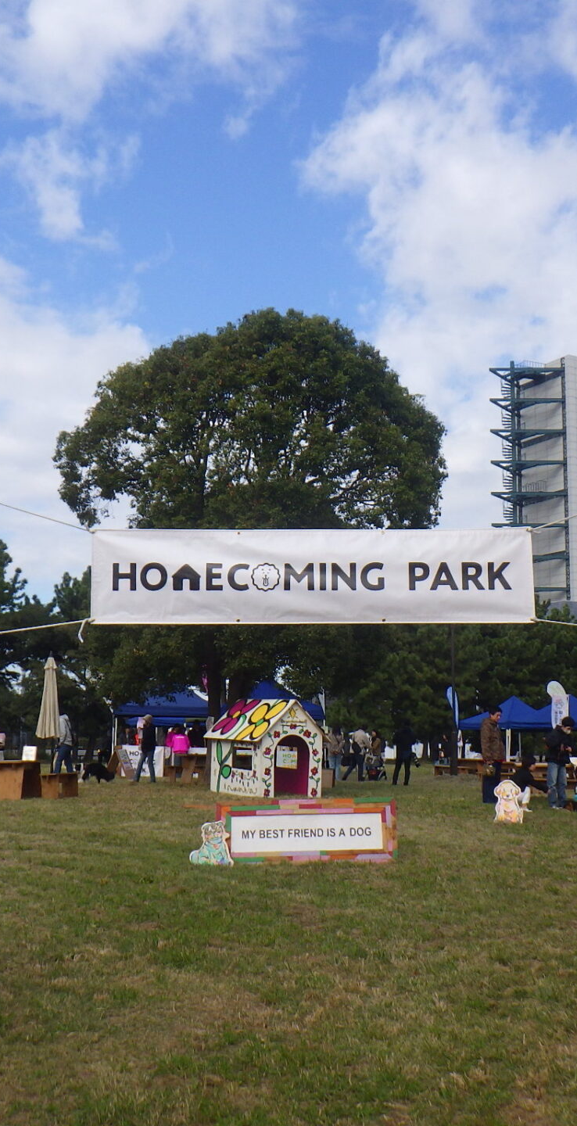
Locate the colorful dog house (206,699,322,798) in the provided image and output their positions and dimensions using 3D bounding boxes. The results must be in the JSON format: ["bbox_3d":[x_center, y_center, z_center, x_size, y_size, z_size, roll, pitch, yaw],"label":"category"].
[{"bbox_3d":[-0.414,3.623,23.922,1.500,1.844,1.950,5,-9,-32],"label":"colorful dog house"}]

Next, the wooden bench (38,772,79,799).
[{"bbox_3d":[-4.248,4.161,22.692,0.320,0.450,1.000,-1,-8,10],"label":"wooden bench"}]

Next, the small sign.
[{"bbox_3d":[0.181,2.769,12.592,1.805,0.644,0.140,1,-13,-5],"label":"small sign"}]

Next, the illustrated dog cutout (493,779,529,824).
[{"bbox_3d":[3.413,3.656,18.600,0.540,0.680,0.040,0,-8,0],"label":"illustrated dog cutout"}]

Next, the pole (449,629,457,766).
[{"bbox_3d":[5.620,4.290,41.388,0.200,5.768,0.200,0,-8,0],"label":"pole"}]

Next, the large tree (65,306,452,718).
[{"bbox_3d":[-1.069,-0.586,32.632,10.774,12.955,10.774,0,-8,0],"label":"large tree"}]

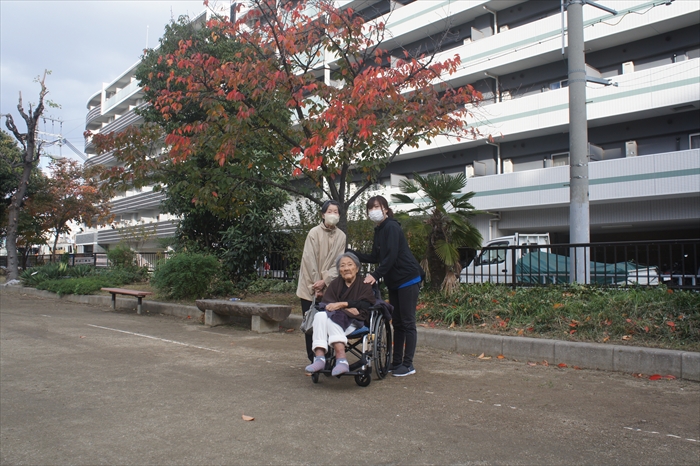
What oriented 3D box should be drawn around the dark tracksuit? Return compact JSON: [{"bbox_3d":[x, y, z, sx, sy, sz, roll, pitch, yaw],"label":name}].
[{"bbox_3d":[0.335,0.509,5.260,0.600,1.330,0.520,3,-4,-41],"label":"dark tracksuit"}]

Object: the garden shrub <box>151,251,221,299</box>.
[{"bbox_3d":[-3.450,0.834,12.273,1.450,1.000,1.300,-3,-4,44],"label":"garden shrub"}]

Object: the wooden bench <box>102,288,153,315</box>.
[{"bbox_3d":[-4.680,1.440,12.089,1.750,0.430,0.380,-3,-4,44],"label":"wooden bench"}]

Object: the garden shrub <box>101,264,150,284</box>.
[{"bbox_3d":[-6.550,1.191,17.060,1.350,0.580,1.000,-3,-4,44],"label":"garden shrub"}]

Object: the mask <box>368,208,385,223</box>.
[{"bbox_3d":[0.225,-0.149,4.950,0.135,0.110,0.075,-2,-4,25],"label":"mask"}]

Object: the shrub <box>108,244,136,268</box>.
[{"bbox_3d":[-7.643,0.820,19.500,1.000,0.950,0.950,0,-3,0],"label":"shrub"}]

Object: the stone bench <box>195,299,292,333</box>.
[{"bbox_3d":[-1.700,1.278,8.993,1.900,0.410,0.500,-3,-4,44],"label":"stone bench"}]

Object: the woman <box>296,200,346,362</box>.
[{"bbox_3d":[-0.265,0.490,5.360,0.460,1.570,0.340,1,-4,-18],"label":"woman"}]

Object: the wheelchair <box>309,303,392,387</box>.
[{"bbox_3d":[0.021,0.816,4.946,0.590,0.870,0.900,-1,-4,23],"label":"wheelchair"}]

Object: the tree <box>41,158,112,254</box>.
[{"bbox_3d":[-11.728,-0.879,25.000,2.950,4.600,2.900,0,-3,0],"label":"tree"}]

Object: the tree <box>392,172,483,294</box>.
[{"bbox_3d":[1.440,0.015,9.614,1.450,2.000,1.400,0,-3,6],"label":"tree"}]

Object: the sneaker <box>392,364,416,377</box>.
[{"bbox_3d":[0.488,1.215,5.137,0.245,0.098,0.092,3,-4,-37],"label":"sneaker"}]

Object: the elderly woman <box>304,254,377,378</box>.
[{"bbox_3d":[-0.090,0.655,4.921,0.520,1.000,0.780,-2,-4,25],"label":"elderly woman"}]

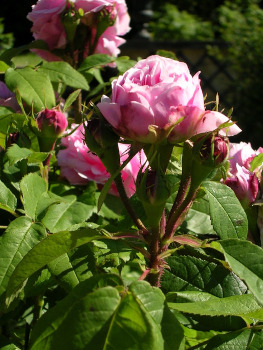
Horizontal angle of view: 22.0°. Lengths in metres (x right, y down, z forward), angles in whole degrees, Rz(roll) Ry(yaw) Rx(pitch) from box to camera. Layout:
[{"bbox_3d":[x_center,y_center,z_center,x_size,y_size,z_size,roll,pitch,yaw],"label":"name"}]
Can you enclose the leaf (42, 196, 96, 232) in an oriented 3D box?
[{"bbox_3d":[-0.041,0.025,0.440,0.030,0.008,0.037,26,46,23],"label":"leaf"}]

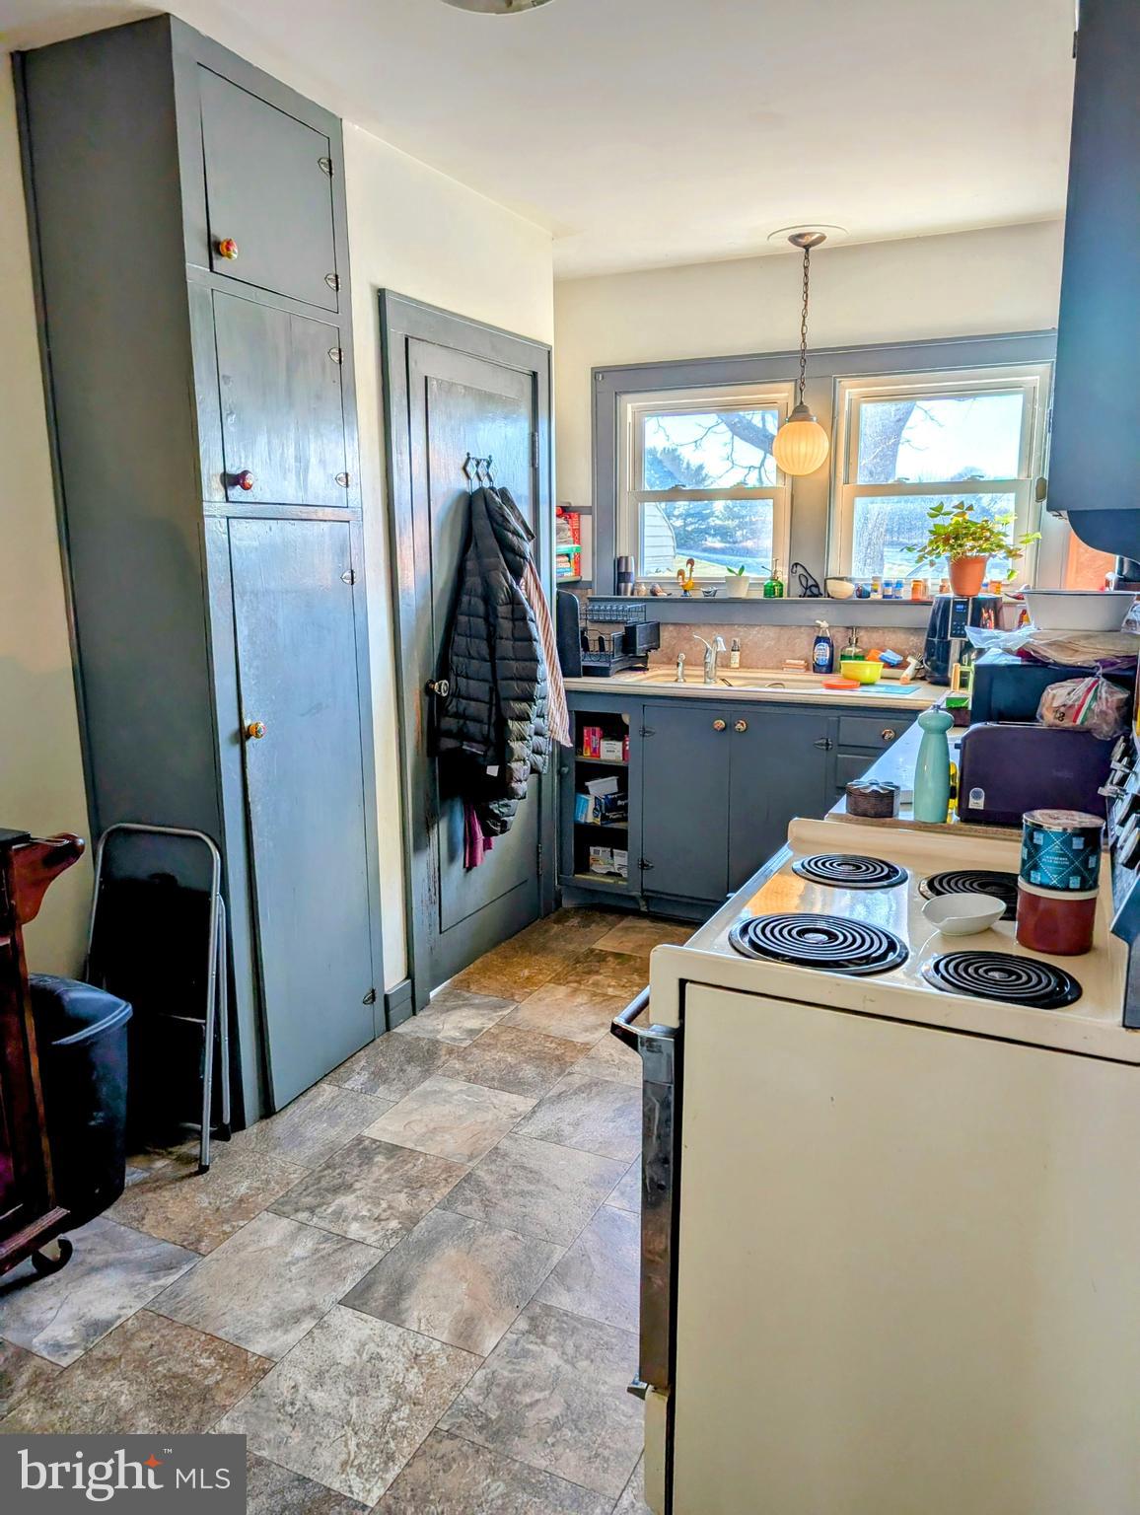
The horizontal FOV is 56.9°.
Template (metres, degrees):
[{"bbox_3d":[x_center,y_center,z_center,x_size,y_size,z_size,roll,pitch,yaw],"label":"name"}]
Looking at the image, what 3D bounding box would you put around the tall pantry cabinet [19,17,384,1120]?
[{"bbox_3d":[-0.883,-0.358,2.722,0.460,2.475,0.580,6,13,25],"label":"tall pantry cabinet"}]

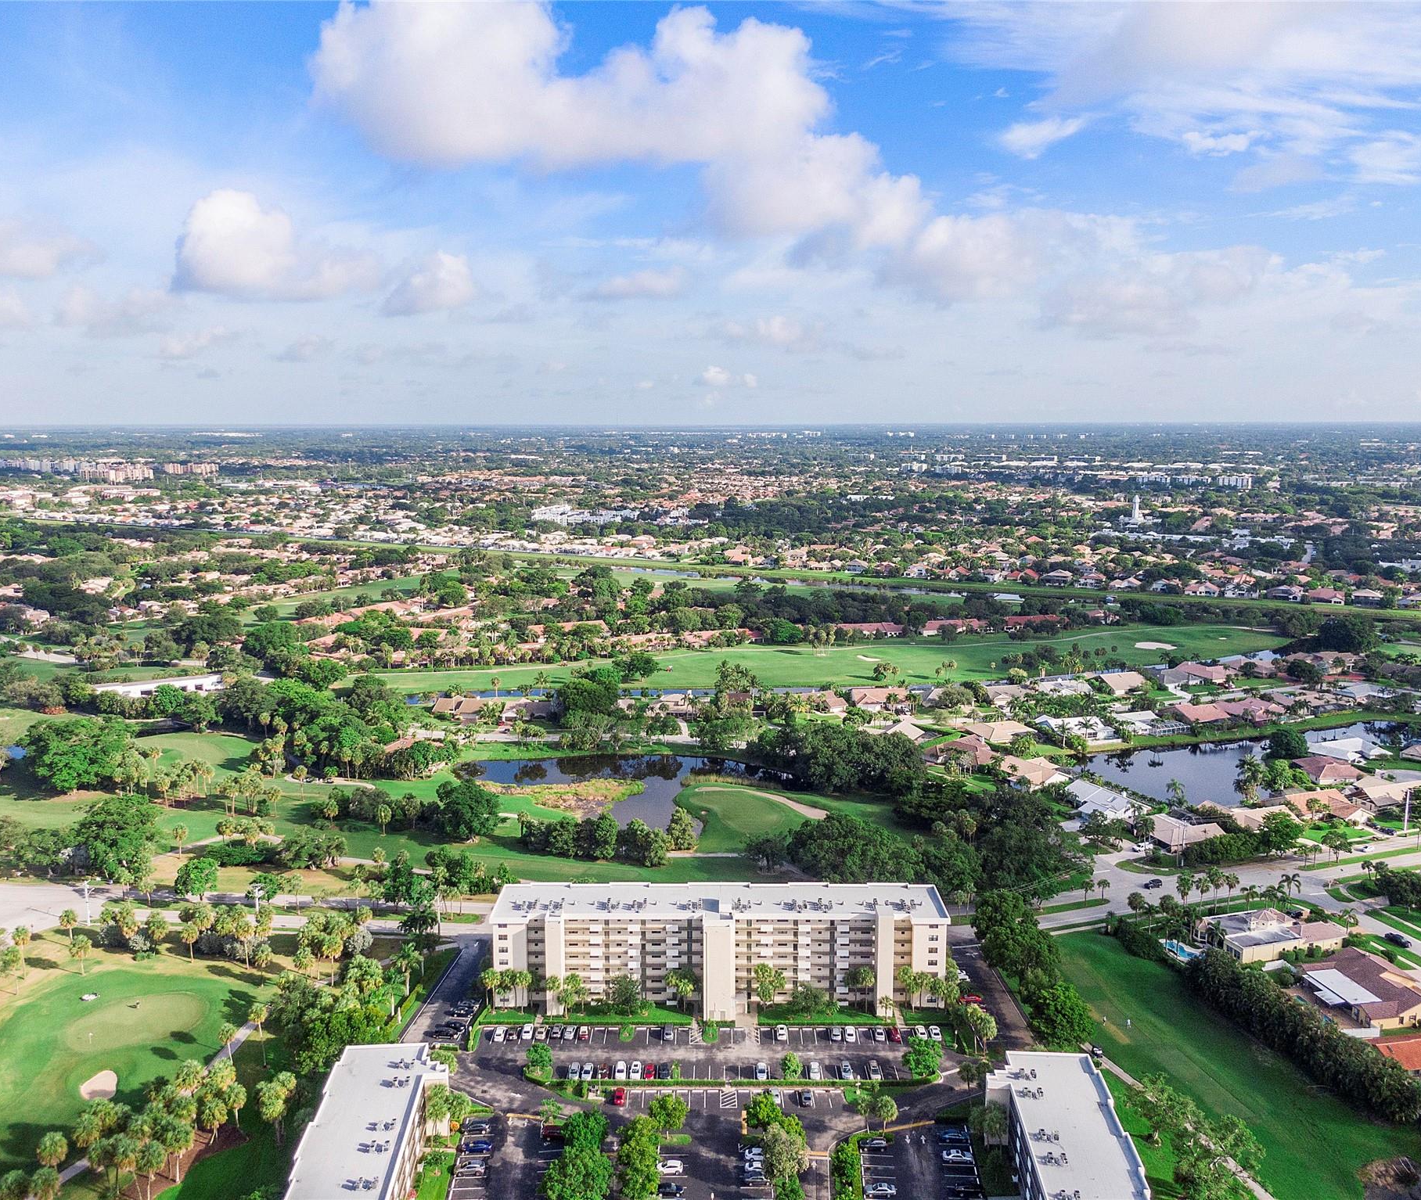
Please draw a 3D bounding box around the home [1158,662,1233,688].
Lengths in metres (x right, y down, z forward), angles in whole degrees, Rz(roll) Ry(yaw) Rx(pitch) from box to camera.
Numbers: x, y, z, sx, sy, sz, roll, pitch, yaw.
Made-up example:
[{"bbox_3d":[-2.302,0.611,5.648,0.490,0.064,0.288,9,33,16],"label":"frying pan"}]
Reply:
[{"bbox_3d":[222.140,34.635,511.593,28.000,6.000,21.000,-4,10,-21],"label":"home"}]

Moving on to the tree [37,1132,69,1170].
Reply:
[{"bbox_3d":[-103.071,88.530,174.956,4.900,10.000,4.900,0,9,0],"label":"tree"}]

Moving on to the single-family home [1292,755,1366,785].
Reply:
[{"bbox_3d":[209.660,57.210,375.560,18.500,4.500,19.500,-1,9,-4],"label":"single-family home"}]

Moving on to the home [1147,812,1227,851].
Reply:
[{"bbox_3d":[135.170,66.460,320.150,20.500,4.500,17.000,-3,10,-20],"label":"home"}]

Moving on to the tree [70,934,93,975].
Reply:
[{"bbox_3d":[-138.067,77.930,243.645,4.700,9.200,4.700,0,9,0],"label":"tree"}]

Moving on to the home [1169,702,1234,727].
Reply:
[{"bbox_3d":[194.783,45.430,446.363,19.000,5.800,18.000,-3,10,-17],"label":"home"}]

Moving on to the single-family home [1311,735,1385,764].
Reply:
[{"bbox_3d":[226.616,53.521,396.333,21.000,5.600,20.500,-6,11,-33],"label":"single-family home"}]

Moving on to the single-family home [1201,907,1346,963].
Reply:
[{"bbox_3d":[130.120,76.330,256.750,29.920,5.600,16.100,-2,10,-12],"label":"single-family home"}]

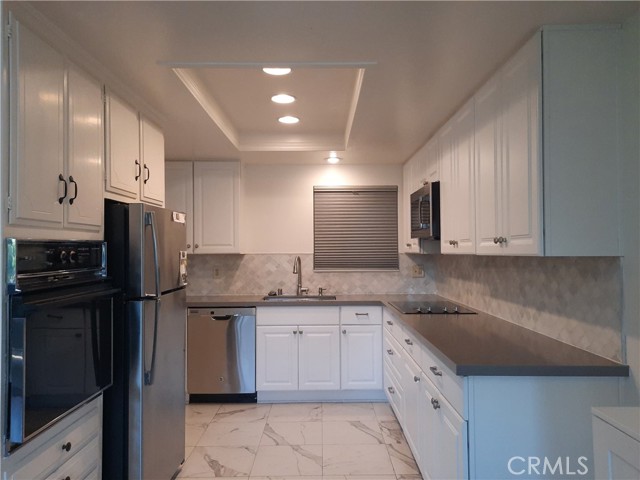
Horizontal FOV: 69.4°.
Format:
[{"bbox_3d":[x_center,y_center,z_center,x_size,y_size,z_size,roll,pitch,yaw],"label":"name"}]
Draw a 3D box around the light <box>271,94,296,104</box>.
[{"bbox_3d":[-0.255,-0.982,3.232,0.180,0.030,0.180,0,-1,0],"label":"light"}]

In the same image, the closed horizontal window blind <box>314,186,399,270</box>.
[{"bbox_3d":[0.371,-0.110,4.721,0.851,0.859,0.060,0,-1,0],"label":"closed horizontal window blind"}]

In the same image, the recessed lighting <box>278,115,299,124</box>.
[{"bbox_3d":[-0.252,-0.981,3.784,0.170,0.030,0.170,0,-1,0],"label":"recessed lighting"}]

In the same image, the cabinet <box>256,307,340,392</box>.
[{"bbox_3d":[-0.190,0.979,4.417,0.750,0.760,0.600,0,-1,0],"label":"cabinet"}]

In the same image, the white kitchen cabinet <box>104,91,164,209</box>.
[{"bbox_3d":[-1.356,-0.481,2.735,0.575,0.578,0.899,0,-1,0],"label":"white kitchen cabinet"}]

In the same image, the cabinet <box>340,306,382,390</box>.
[{"bbox_3d":[0.374,0.974,4.422,0.375,0.755,0.608,0,-1,0],"label":"cabinet"}]

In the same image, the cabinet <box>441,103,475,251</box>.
[{"bbox_3d":[1.045,-0.363,3.031,0.315,0.914,0.755,0,-1,0],"label":"cabinet"}]

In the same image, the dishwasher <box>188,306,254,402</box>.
[{"bbox_3d":[-0.873,1.043,4.411,0.609,0.870,0.608,0,-1,0],"label":"dishwasher"}]

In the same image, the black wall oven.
[{"bbox_3d":[-1.228,0.352,1.818,0.600,0.695,0.680,0,-1,0],"label":"black wall oven"}]

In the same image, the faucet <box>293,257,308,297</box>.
[{"bbox_3d":[-0.187,0.359,4.525,0.145,0.394,0.230,0,-1,10],"label":"faucet"}]

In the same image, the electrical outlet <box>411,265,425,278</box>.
[{"bbox_3d":[1.015,0.326,4.745,0.117,0.129,0.012,0,-1,0],"label":"electrical outlet"}]

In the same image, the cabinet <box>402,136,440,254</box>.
[{"bbox_3d":[1.045,-0.339,4.087,0.315,0.914,1.358,0,-1,0],"label":"cabinet"}]

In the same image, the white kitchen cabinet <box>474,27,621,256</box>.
[{"bbox_3d":[1.028,-0.383,2.201,0.309,0.913,0.788,0,-1,0],"label":"white kitchen cabinet"}]

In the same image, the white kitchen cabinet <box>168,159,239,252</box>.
[{"bbox_3d":[-1.207,-0.309,4.605,0.874,0.895,0.319,0,-1,0],"label":"white kitchen cabinet"}]

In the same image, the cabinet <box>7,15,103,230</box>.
[{"bbox_3d":[-1.355,-0.409,1.927,0.575,0.760,0.694,0,-1,0],"label":"cabinet"}]

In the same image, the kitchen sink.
[{"bbox_3d":[-0.185,0.653,4.396,0.674,0.200,0.440,0,-1,0],"label":"kitchen sink"}]

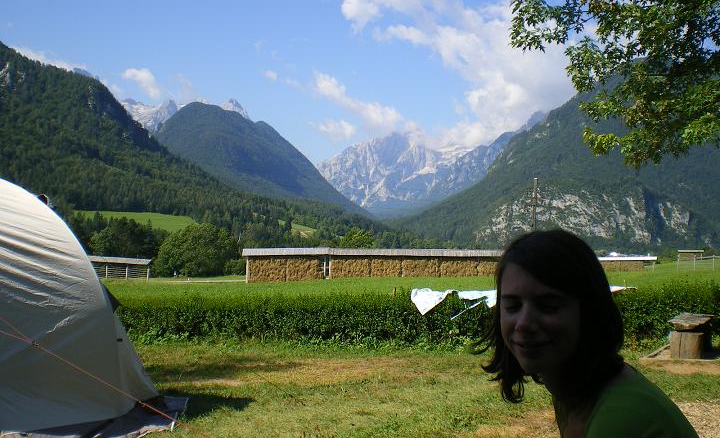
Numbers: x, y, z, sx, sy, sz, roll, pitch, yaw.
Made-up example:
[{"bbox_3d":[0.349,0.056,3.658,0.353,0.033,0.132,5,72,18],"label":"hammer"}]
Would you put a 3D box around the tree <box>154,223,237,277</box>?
[{"bbox_3d":[-33.300,6.377,160.000,16.200,10.900,14.500,2,-3,-12],"label":"tree"}]

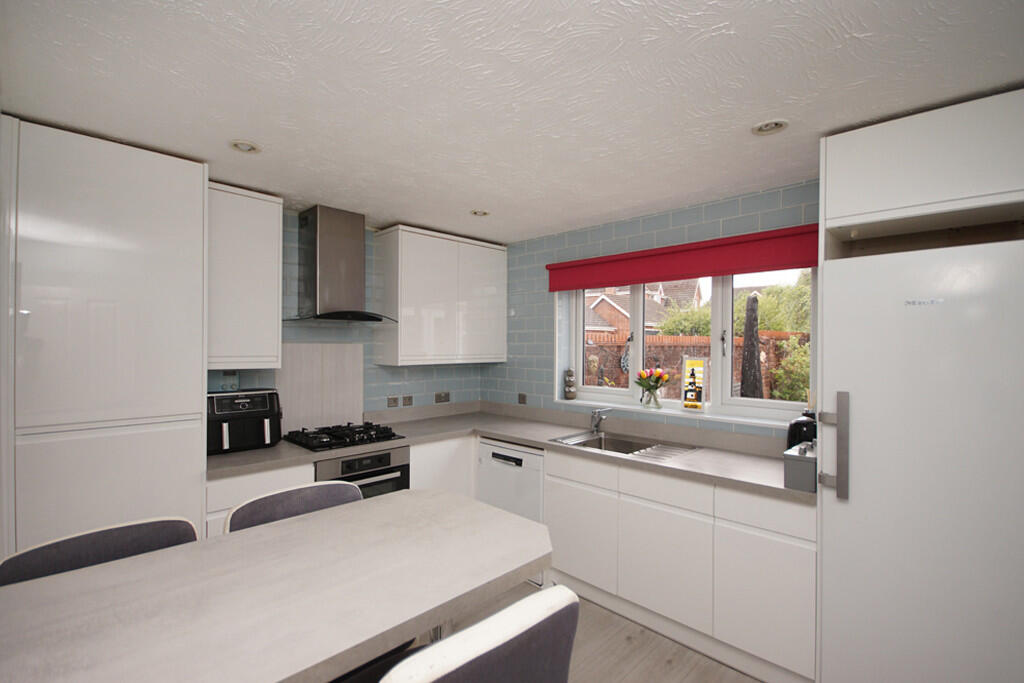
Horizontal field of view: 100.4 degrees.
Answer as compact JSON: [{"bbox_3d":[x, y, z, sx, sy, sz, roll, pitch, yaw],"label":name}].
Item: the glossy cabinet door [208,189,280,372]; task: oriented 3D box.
[{"bbox_3d":[-1.495,-0.343,2.362,0.395,0.960,0.022,1,-1,-43],"label":"glossy cabinet door"}]

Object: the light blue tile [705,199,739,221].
[{"bbox_3d":[1.245,-0.773,2.534,0.201,0.099,0.010,0,0,41],"label":"light blue tile"}]

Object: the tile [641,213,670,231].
[{"bbox_3d":[0.955,-0.789,2.841,0.202,0.104,0.010,0,-1,42],"label":"tile"}]

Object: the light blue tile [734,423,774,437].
[{"bbox_3d":[1.381,0.508,2.437,0.202,0.056,0.010,0,-1,42],"label":"light blue tile"}]

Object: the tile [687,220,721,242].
[{"bbox_3d":[1.170,-0.671,2.599,0.195,0.099,0.010,0,0,41],"label":"tile"}]

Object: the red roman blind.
[{"bbox_3d":[0.932,-0.492,2.750,1.745,0.220,0.060,0,0,41],"label":"red roman blind"}]

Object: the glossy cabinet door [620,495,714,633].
[{"bbox_3d":[0.777,1.115,2.188,0.494,0.560,0.020,0,0,41],"label":"glossy cabinet door"}]

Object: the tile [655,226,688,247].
[{"bbox_3d":[1.019,-0.670,2.732,0.202,0.099,0.010,0,0,41],"label":"tile"}]

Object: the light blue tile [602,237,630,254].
[{"bbox_3d":[0.729,-0.672,3.040,0.202,0.104,0.010,0,-1,42],"label":"light blue tile"}]

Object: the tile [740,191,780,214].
[{"bbox_3d":[1.406,-0.779,2.410,0.200,0.102,0.009,0,-1,42],"label":"tile"}]

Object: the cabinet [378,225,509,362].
[{"bbox_3d":[-0.530,-0.318,3.410,0.340,0.975,0.985,0,0,45],"label":"cabinet"}]

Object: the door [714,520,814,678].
[{"bbox_3d":[1.121,1.131,1.915,0.398,0.557,0.022,0,-1,42],"label":"door"}]

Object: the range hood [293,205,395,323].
[{"bbox_3d":[-1.148,-0.475,2.794,0.620,0.735,0.490,1,-1,-42],"label":"range hood"}]

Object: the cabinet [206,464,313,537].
[{"bbox_3d":[-1.481,1.046,2.421,0.494,0.750,0.570,1,-1,-43],"label":"cabinet"}]

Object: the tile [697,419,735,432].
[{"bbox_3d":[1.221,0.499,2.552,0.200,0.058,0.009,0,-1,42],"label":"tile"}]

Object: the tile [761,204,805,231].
[{"bbox_3d":[1.478,-0.674,2.343,0.200,0.102,0.009,0,-1,42],"label":"tile"}]

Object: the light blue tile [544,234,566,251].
[{"bbox_3d":[0.347,-0.786,3.383,0.202,0.104,0.010,0,-1,42],"label":"light blue tile"}]

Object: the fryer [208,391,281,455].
[{"bbox_3d":[-1.593,0.460,2.523,0.385,0.325,0.290,1,-1,-42],"label":"fryer"}]

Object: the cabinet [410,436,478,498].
[{"bbox_3d":[-0.652,1.041,3.094,0.570,0.720,0.530,0,0,45],"label":"cabinet"}]

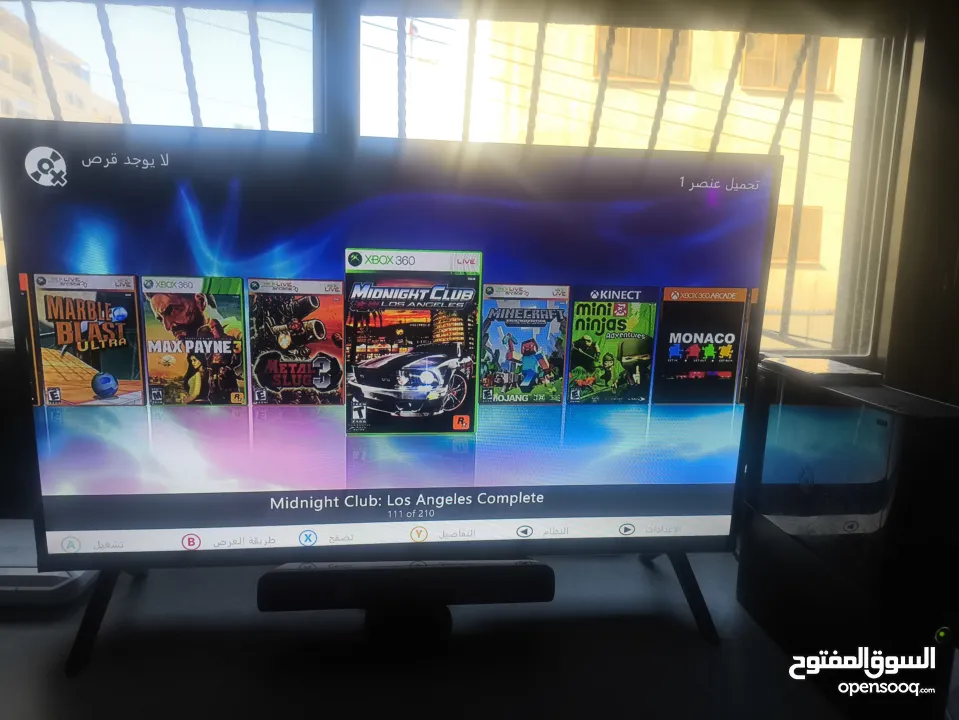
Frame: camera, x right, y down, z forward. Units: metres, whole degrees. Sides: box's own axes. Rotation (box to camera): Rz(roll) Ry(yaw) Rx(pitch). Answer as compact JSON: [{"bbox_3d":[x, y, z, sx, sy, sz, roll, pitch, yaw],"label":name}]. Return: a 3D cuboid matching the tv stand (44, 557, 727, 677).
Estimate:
[{"bbox_3d":[-0.070,0.235,0.723,0.610,0.056,0.172,1,12,-7],"label":"tv stand"}]

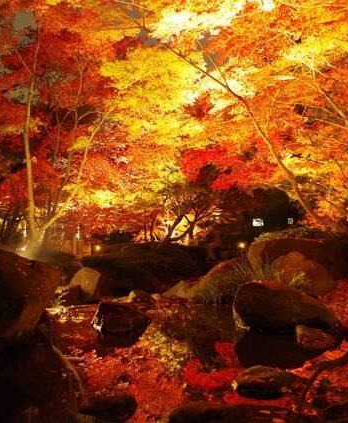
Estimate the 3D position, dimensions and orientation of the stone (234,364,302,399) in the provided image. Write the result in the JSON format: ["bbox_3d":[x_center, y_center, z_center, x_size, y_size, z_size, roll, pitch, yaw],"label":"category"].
[{"bbox_3d":[0.792,1.422,4.100,0.560,0.224,0.460,0,0,11],"label":"stone"}]

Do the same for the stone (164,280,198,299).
[{"bbox_3d":[0.113,1.347,8.350,0.615,0.296,0.420,0,0,1],"label":"stone"}]

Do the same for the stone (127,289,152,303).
[{"bbox_3d":[-0.573,1.384,7.950,0.422,0.218,0.320,0,0,-4],"label":"stone"}]

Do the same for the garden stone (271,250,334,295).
[{"bbox_3d":[2.013,0.948,7.500,0.949,0.694,0.750,0,0,15],"label":"garden stone"}]

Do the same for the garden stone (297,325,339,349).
[{"bbox_3d":[1.589,1.377,5.300,0.437,0.259,0.360,0,0,17],"label":"garden stone"}]

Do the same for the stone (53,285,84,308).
[{"bbox_3d":[-1.675,1.321,7.600,0.425,0.334,0.360,0,0,-12],"label":"stone"}]

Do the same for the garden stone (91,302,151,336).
[{"bbox_3d":[-0.704,1.386,6.300,0.769,0.376,0.580,0,0,-6],"label":"garden stone"}]

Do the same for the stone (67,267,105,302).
[{"bbox_3d":[-1.462,1.206,8.000,0.580,0.591,0.420,0,0,-10],"label":"stone"}]

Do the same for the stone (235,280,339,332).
[{"bbox_3d":[1.502,1.230,6.450,1.363,0.618,0.850,0,0,13],"label":"stone"}]

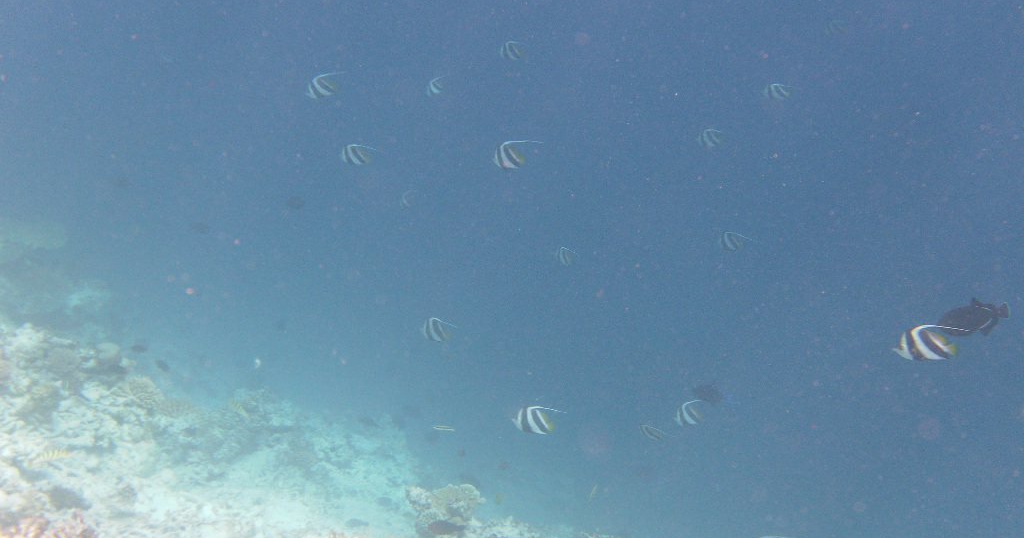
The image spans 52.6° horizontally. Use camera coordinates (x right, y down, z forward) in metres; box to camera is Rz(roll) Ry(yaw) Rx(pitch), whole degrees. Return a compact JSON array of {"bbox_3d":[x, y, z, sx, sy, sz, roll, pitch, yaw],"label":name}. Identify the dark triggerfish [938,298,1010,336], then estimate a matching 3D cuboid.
[{"bbox_3d":[1.426,0.147,3.200,0.215,0.100,0.045,-12,5,19],"label":"dark triggerfish"}]

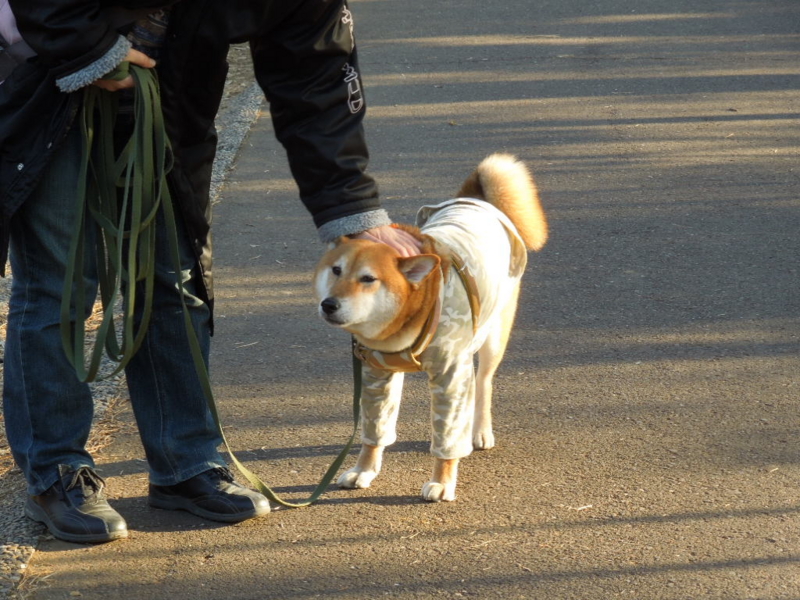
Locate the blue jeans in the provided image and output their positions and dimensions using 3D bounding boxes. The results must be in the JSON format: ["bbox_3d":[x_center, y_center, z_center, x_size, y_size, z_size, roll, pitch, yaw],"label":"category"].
[{"bbox_3d":[-0.541,-0.058,6.552,0.430,0.880,0.290,-8,12,-40],"label":"blue jeans"}]

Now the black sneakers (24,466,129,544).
[{"bbox_3d":[-0.604,0.373,6.483,0.100,0.115,0.272,-8,12,-41],"label":"black sneakers"}]

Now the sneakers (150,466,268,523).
[{"bbox_3d":[-0.362,0.352,6.647,0.272,0.110,0.100,5,11,31],"label":"sneakers"}]

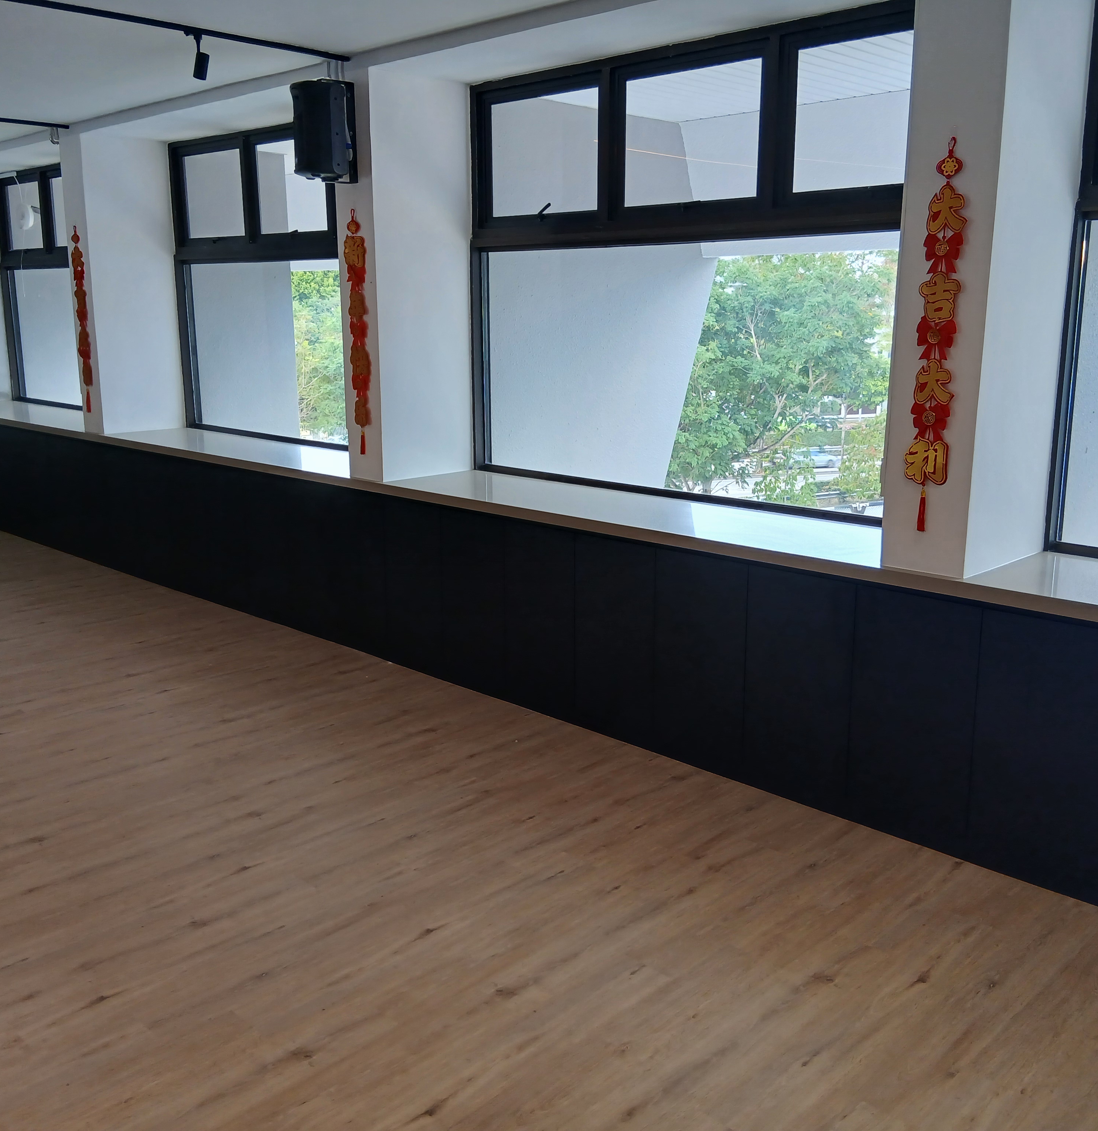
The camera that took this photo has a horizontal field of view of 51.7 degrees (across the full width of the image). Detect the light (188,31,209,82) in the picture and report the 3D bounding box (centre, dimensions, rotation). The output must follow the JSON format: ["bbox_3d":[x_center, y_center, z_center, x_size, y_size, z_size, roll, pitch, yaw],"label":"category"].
[{"bbox_3d":[-1.336,-1.940,4.317,0.055,0.175,0.070,12,18,43],"label":"light"}]

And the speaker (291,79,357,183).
[{"bbox_3d":[-0.951,-1.827,4.760,0.240,0.385,0.250,0,13,0],"label":"speaker"}]

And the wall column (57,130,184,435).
[{"bbox_3d":[-2.661,-1.733,7.122,0.265,1.759,0.571,12,18,43],"label":"wall column"}]

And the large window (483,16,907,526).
[{"bbox_3d":[0.558,-1.143,4.548,2.457,1.759,0.110,12,18,43],"label":"large window"}]

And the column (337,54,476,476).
[{"bbox_3d":[-0.653,-1.301,5.239,0.265,1.759,0.571,12,18,43],"label":"column"}]

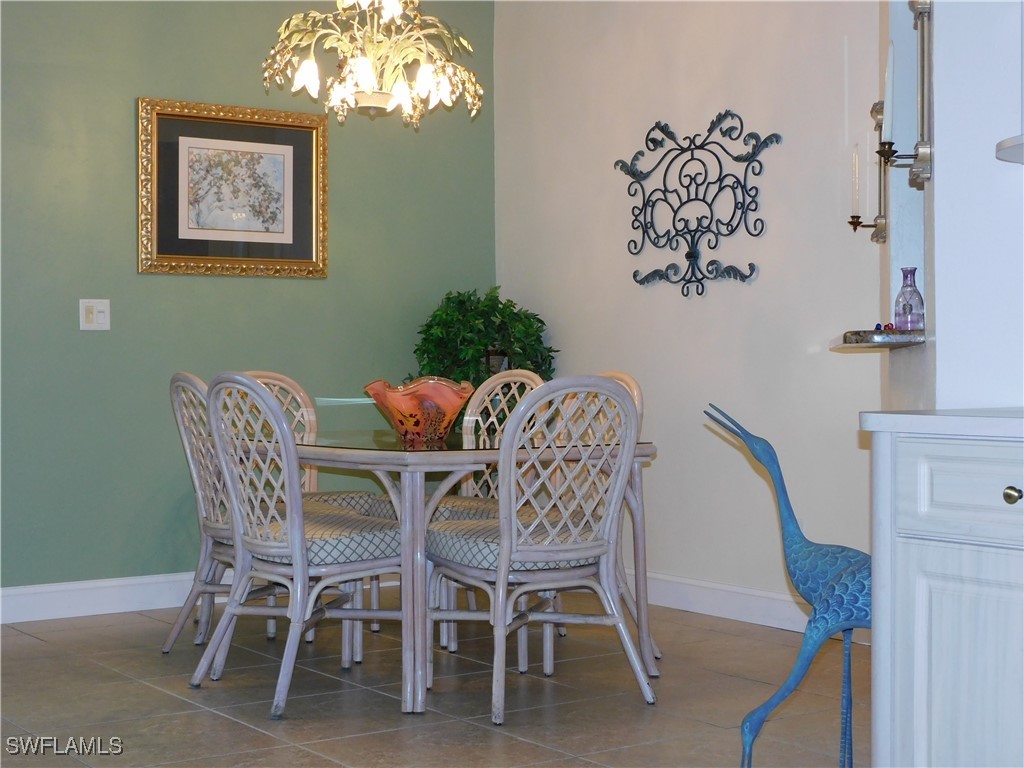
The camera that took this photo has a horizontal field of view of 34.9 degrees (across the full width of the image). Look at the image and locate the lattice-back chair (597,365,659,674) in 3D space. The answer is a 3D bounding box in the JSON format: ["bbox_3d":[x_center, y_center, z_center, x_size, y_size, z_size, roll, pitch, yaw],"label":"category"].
[{"bbox_3d":[0.121,0.434,5.489,0.580,0.950,0.560,-1,1,-36],"label":"lattice-back chair"}]

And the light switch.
[{"bbox_3d":[-1.613,-0.267,6.302,0.121,0.120,0.012,-1,1,-36],"label":"light switch"}]

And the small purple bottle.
[{"bbox_3d":[1.039,-0.223,4.247,0.076,0.173,0.076,0,1,0],"label":"small purple bottle"}]

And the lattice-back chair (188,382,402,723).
[{"bbox_3d":[-0.601,0.444,4.897,0.580,0.950,0.560,-1,1,-36],"label":"lattice-back chair"}]

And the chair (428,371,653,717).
[{"bbox_3d":[0.047,0.446,4.794,0.560,0.950,0.580,-1,1,-30],"label":"chair"}]

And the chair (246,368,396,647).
[{"bbox_3d":[-0.827,0.425,6.076,0.560,0.950,0.580,-1,1,-36],"label":"chair"}]

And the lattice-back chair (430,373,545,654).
[{"bbox_3d":[-0.186,0.427,5.920,0.580,0.950,0.560,-1,1,-36],"label":"lattice-back chair"}]

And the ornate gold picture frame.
[{"bbox_3d":[-1.123,-0.781,6.619,0.842,0.688,0.045,-1,1,-36],"label":"ornate gold picture frame"}]

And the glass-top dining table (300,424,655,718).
[{"bbox_3d":[-0.320,0.540,5.413,0.950,0.740,1.420,-1,1,-36],"label":"glass-top dining table"}]

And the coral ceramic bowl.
[{"bbox_3d":[-0.290,0.077,5.102,0.345,0.204,0.330,0,1,0],"label":"coral ceramic bowl"}]

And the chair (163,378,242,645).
[{"bbox_3d":[-0.817,0.436,5.411,0.580,0.950,0.560,-1,1,-30],"label":"chair"}]

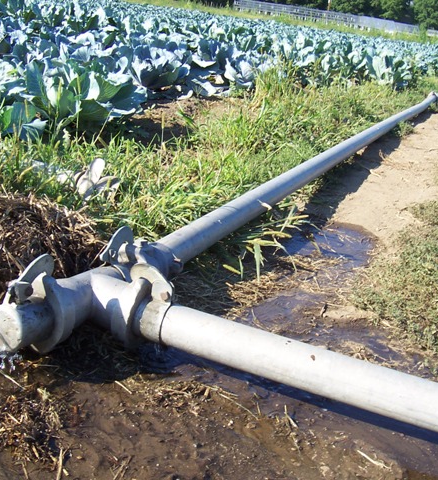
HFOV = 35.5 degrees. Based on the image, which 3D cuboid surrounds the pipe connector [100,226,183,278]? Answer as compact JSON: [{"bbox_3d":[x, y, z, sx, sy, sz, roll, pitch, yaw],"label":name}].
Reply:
[{"bbox_3d":[-0.222,0.055,2.169,0.173,0.163,0.231,11,18,21],"label":"pipe connector"}]

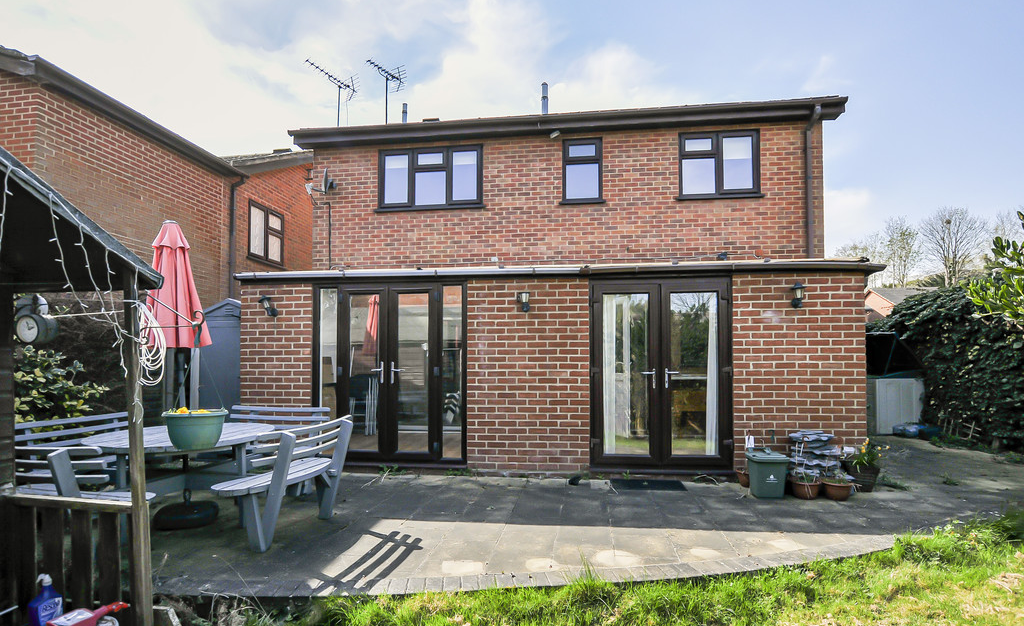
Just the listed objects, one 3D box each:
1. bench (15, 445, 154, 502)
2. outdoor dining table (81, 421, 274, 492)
[{"bbox_3d":[-2.908,1.271,3.343,1.200,0.830,0.630,-1,-3,13],"label":"bench"},{"bbox_3d":[-2.694,1.368,4.234,1.340,0.730,1.340,-1,-3,6],"label":"outdoor dining table"}]

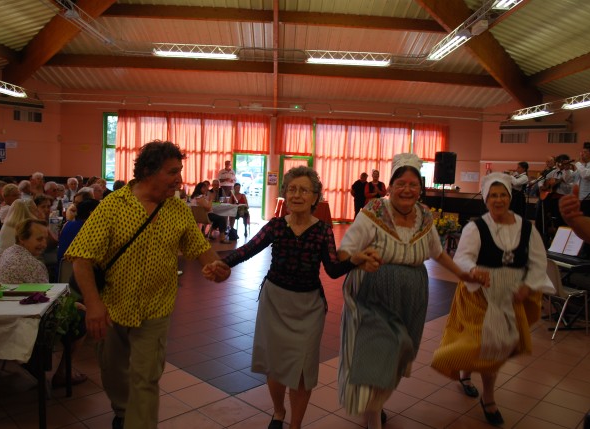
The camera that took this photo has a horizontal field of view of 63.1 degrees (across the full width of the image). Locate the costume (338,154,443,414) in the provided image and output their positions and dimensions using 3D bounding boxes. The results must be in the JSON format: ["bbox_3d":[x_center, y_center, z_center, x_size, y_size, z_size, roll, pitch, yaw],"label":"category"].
[{"bbox_3d":[0.564,0.434,2.930,0.620,1.550,0.520,2,5,0],"label":"costume"}]

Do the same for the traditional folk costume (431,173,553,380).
[{"bbox_3d":[1.191,0.369,2.960,0.670,1.220,0.550,3,4,10],"label":"traditional folk costume"}]

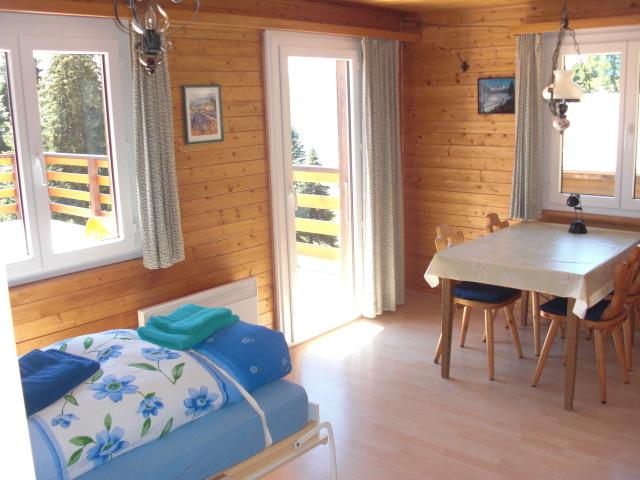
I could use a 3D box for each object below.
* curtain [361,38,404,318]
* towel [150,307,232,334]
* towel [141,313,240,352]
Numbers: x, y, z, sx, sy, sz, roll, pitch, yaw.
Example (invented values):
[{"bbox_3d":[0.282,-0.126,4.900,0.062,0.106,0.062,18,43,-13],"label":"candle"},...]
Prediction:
[{"bbox_3d":[0.475,-0.442,4.931,0.117,2.025,0.428,8,16,41],"label":"curtain"},{"bbox_3d":[-0.577,0.350,2.973,0.250,0.057,0.275,6,14,33],"label":"towel"},{"bbox_3d":[-0.581,0.393,2.960,0.296,0.067,0.342,6,14,33],"label":"towel"}]

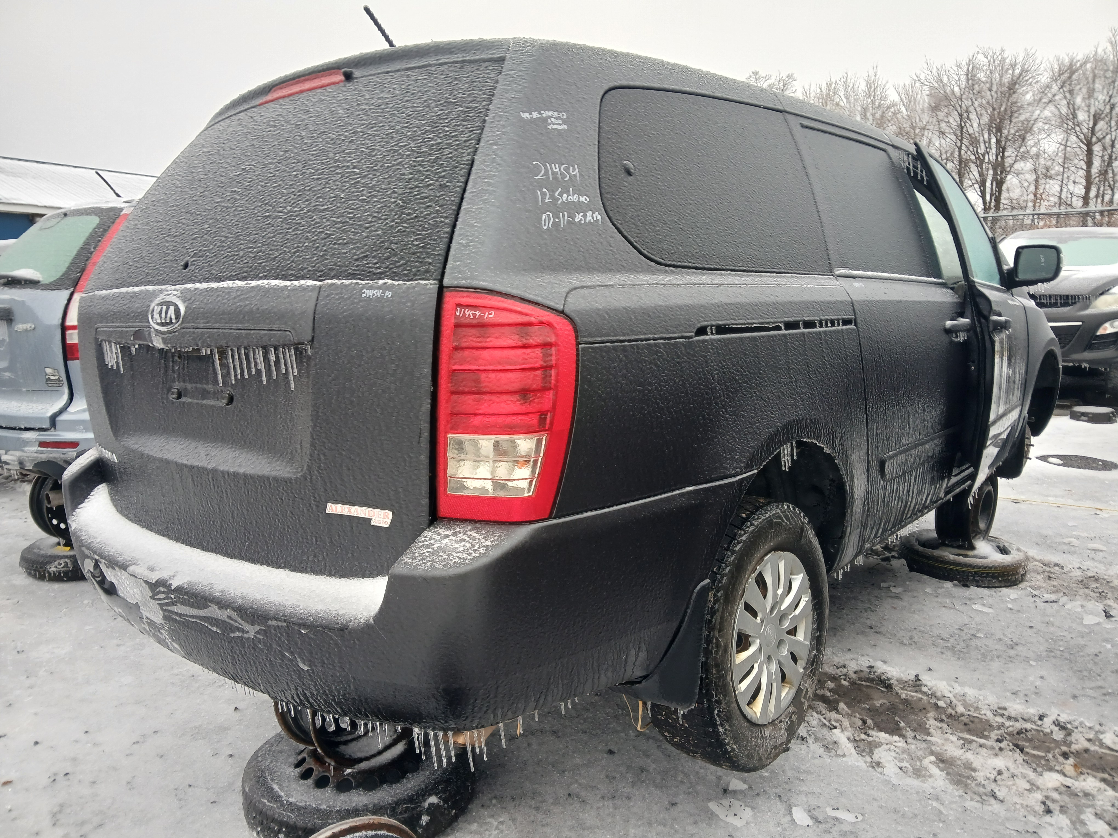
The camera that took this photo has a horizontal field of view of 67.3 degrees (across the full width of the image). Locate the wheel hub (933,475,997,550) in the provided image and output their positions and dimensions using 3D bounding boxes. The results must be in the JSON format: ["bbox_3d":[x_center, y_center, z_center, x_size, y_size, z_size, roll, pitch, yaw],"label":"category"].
[{"bbox_3d":[1.961,0.404,4.078,0.200,0.440,0.440,4,9,41],"label":"wheel hub"}]

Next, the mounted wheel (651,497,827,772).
[{"bbox_3d":[0.479,0.559,2.241,0.235,0.700,0.700,3,9,41],"label":"mounted wheel"}]

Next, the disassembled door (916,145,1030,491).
[{"bbox_3d":[1.808,-0.422,3.614,0.280,1.340,1.060,2,8,36],"label":"disassembled door"}]

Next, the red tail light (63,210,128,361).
[{"bbox_3d":[-2.112,-0.636,3.922,0.200,0.710,0.380,4,9,41],"label":"red tail light"}]

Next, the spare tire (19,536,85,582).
[{"bbox_3d":[-2.610,0.722,4.610,0.610,0.170,0.610,-2,7,0],"label":"spare tire"}]

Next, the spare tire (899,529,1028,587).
[{"bbox_3d":[2.018,0.690,4.206,0.590,0.135,0.590,-2,7,0],"label":"spare tire"}]

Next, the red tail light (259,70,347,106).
[{"bbox_3d":[-0.651,-0.837,2.110,0.400,0.060,0.070,3,9,41],"label":"red tail light"}]

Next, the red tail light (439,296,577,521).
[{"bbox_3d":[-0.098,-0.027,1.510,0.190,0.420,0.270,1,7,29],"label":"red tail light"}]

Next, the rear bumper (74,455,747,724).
[{"bbox_3d":[-0.588,0.343,2.247,1.950,0.480,0.940,3,9,41],"label":"rear bumper"}]

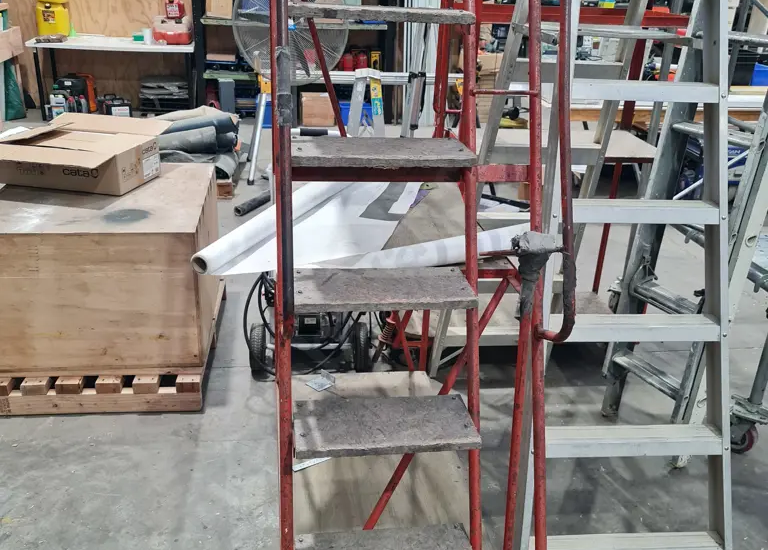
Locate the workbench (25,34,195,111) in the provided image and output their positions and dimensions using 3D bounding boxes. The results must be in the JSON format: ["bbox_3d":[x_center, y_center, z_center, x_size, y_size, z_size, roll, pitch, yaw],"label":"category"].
[{"bbox_3d":[-2.590,-1.911,7.276,1.500,0.750,0.750,0,24,-6],"label":"workbench"}]

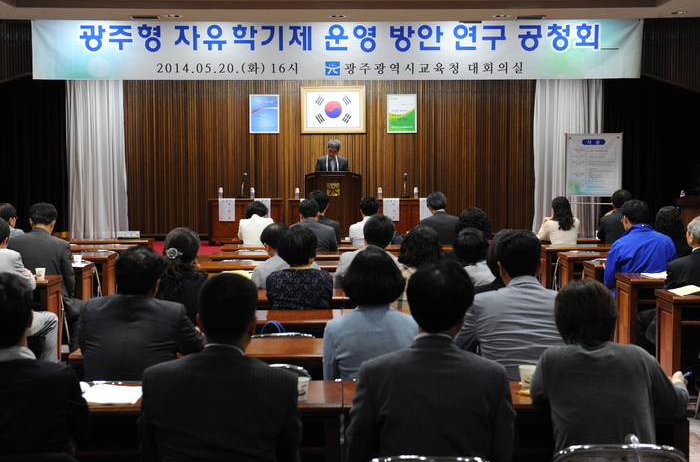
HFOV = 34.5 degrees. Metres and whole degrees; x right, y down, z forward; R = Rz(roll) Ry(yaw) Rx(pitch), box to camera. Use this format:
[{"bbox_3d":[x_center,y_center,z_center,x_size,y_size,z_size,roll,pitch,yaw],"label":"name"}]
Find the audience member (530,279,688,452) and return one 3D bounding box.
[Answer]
[{"bbox_3d":[0.800,0.744,3.529,0.540,1.178,0.800,0,3,-1],"label":"audience member"}]

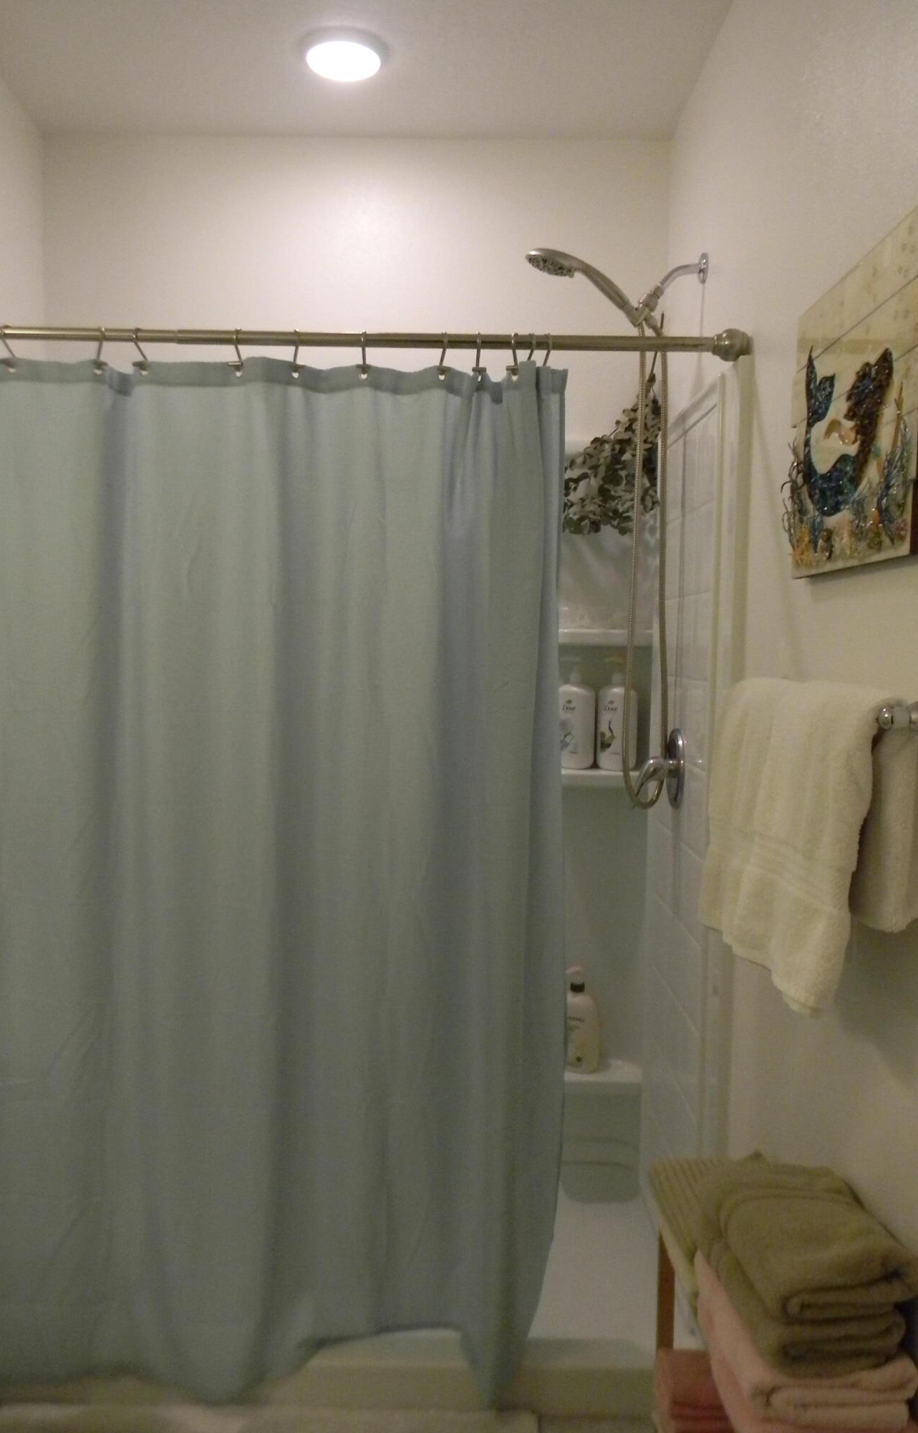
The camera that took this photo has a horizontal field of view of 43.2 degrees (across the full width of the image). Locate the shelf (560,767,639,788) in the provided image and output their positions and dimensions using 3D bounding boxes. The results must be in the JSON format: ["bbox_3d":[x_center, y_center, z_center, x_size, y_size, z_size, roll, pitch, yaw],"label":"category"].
[{"bbox_3d":[0.332,0.149,2.824,0.235,0.034,0.115,1,4,-1],"label":"shelf"}]

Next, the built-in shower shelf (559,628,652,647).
[{"bbox_3d":[0.338,-0.192,2.803,0.240,0.035,0.115,1,4,-1],"label":"built-in shower shelf"}]

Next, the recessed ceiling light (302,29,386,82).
[{"bbox_3d":[-0.236,-1.350,2.374,0.178,0.032,0.178,1,4,-1],"label":"recessed ceiling light"}]

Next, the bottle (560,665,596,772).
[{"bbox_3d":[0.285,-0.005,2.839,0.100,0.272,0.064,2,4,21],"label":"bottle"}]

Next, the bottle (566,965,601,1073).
[{"bbox_3d":[0.298,0.745,2.871,0.103,0.258,0.066,3,4,24],"label":"bottle"}]

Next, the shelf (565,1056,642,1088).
[{"bbox_3d":[0.329,0.890,2.870,0.225,0.034,0.115,1,4,-1],"label":"shelf"}]

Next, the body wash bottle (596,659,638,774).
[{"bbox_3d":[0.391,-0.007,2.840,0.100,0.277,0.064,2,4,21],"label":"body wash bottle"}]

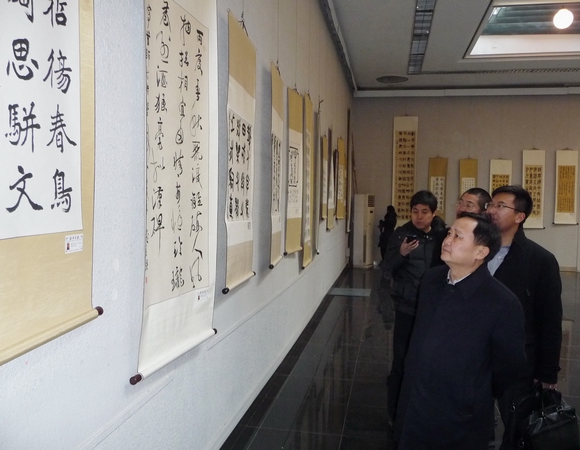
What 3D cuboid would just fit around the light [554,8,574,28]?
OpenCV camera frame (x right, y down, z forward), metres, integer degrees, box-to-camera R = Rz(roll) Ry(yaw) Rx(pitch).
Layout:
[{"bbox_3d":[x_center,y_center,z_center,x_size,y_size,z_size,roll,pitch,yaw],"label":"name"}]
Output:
[{"bbox_3d":[4.750,-3.570,9.000,0.350,0.330,0.350,2,3,11],"label":"light"}]

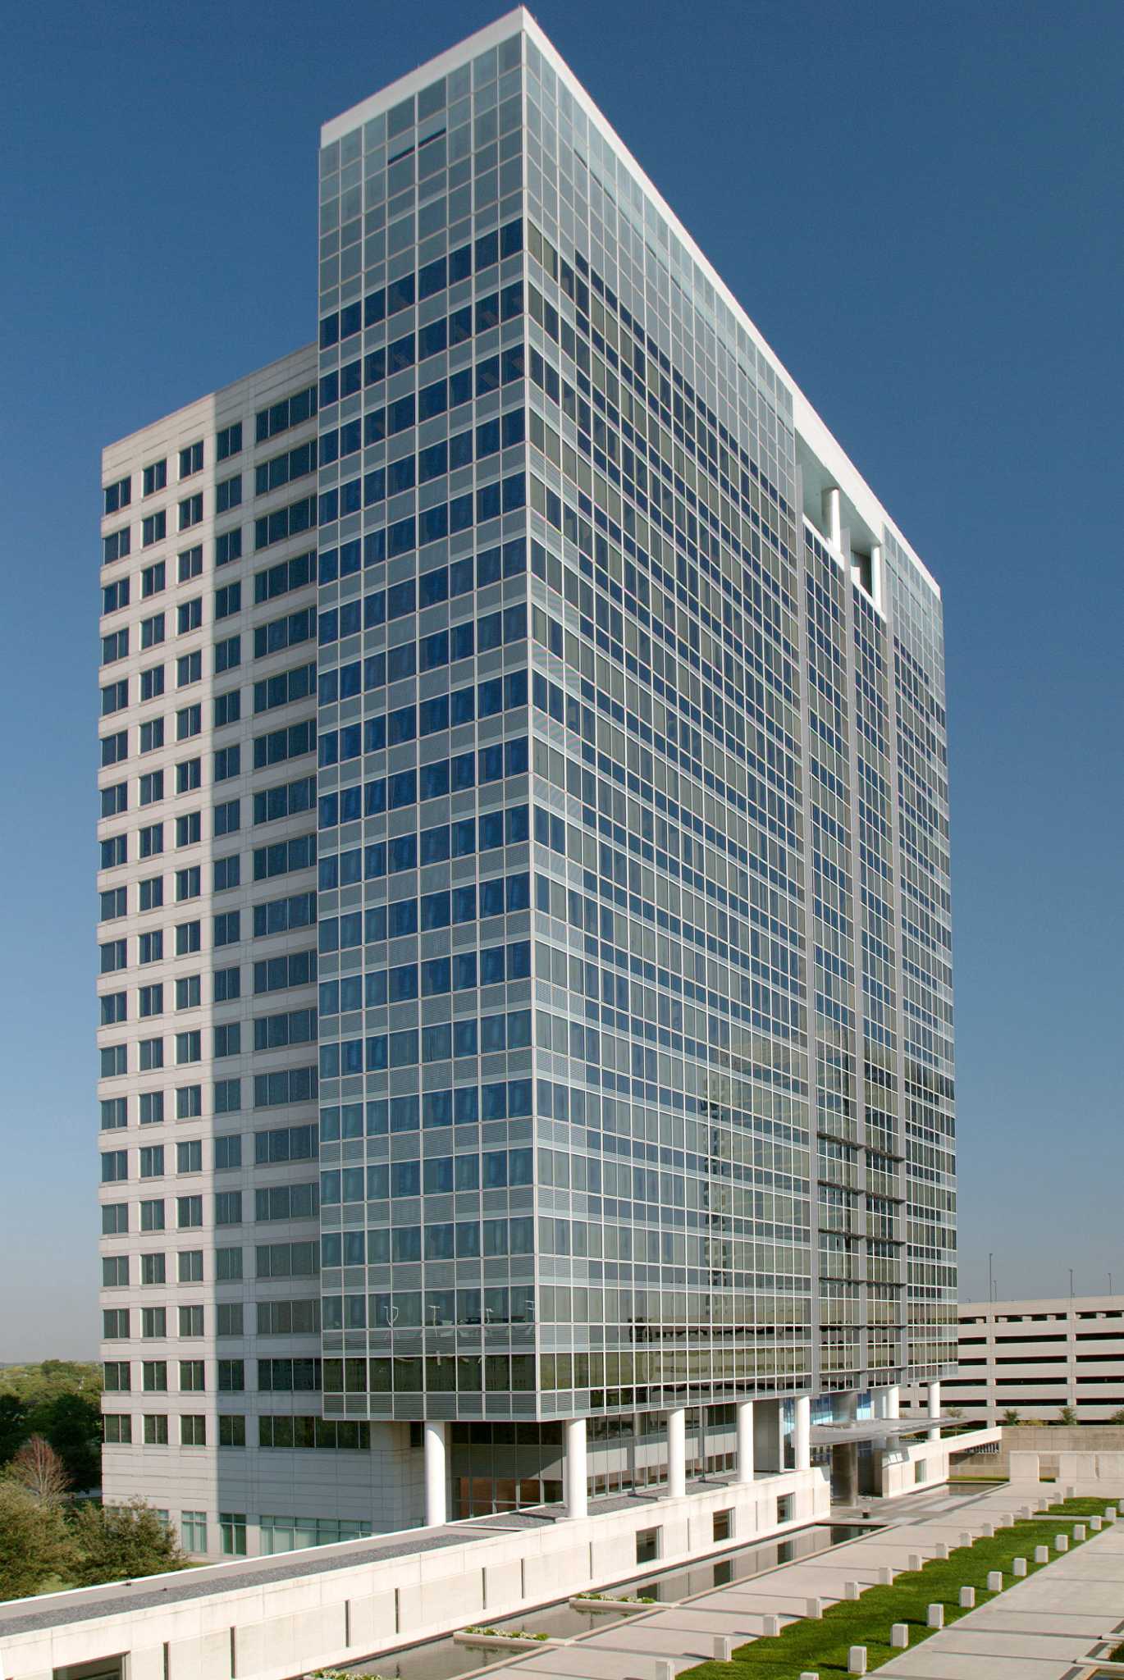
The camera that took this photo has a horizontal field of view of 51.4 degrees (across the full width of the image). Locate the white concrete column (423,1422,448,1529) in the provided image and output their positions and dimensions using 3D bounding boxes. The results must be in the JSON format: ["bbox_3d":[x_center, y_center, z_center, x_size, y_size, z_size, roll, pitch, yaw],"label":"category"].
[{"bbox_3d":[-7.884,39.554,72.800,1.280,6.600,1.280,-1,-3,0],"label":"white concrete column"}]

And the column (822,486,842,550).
[{"bbox_3d":[23.965,-28.516,104.000,1.550,5.900,1.550,-1,-3,0],"label":"column"}]

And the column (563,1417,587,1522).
[{"bbox_3d":[0.951,38.900,72.300,1.220,6.250,1.220,-1,-3,0],"label":"column"}]

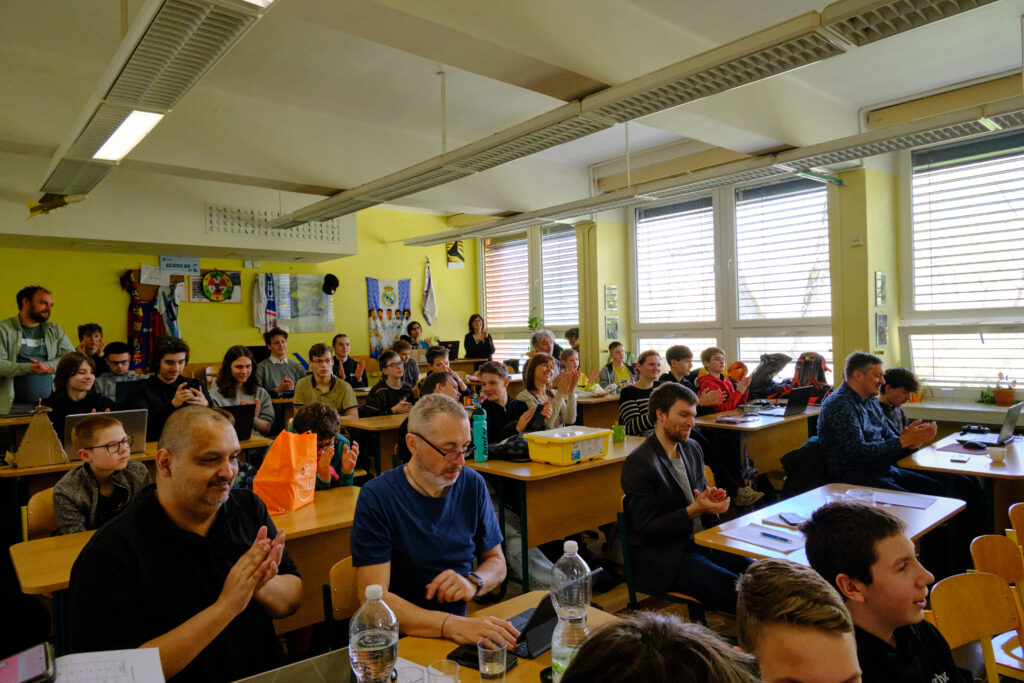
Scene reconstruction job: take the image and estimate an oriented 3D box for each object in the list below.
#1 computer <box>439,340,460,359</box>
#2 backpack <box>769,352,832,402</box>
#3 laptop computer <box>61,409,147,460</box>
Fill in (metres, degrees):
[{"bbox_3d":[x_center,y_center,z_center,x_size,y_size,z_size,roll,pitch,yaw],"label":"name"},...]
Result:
[{"bbox_3d":[-0.847,0.117,8.479,0.330,0.240,0.270,-2,0,-42],"label":"computer"},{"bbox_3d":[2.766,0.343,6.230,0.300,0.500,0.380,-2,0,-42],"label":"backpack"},{"bbox_3d":[-2.079,0.469,3.319,0.335,0.225,0.240,-2,0,-42],"label":"laptop computer"}]

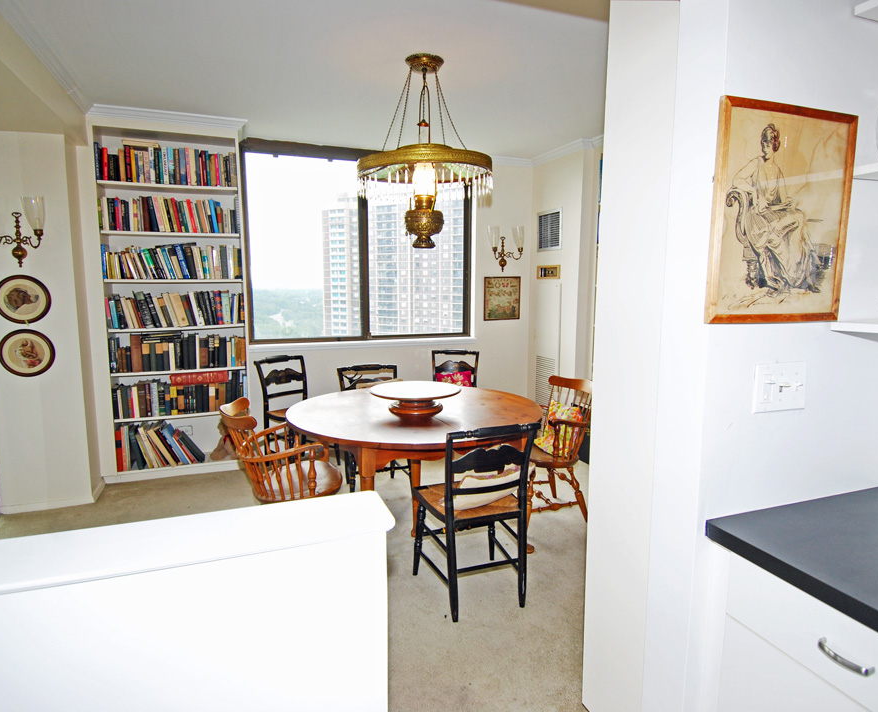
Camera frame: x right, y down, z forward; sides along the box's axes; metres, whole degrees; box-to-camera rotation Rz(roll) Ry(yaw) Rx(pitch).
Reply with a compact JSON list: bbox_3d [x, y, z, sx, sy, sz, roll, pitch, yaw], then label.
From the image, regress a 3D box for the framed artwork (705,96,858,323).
[{"bbox_3d":[0.745,-0.302,1.159,0.400,0.462,0.025,-2,7,-19],"label":"framed artwork"}]

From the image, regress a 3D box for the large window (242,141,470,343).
[{"bbox_3d":[-0.628,-0.951,4.631,1.980,1.640,0.100,-2,7,-19],"label":"large window"}]

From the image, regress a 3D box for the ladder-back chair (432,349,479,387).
[{"bbox_3d":[0.104,0.382,4.310,0.440,0.810,0.520,1,7,9],"label":"ladder-back chair"}]

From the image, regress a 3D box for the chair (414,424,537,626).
[{"bbox_3d":[0.142,0.630,2.265,0.440,0.806,0.525,-2,7,-19],"label":"chair"}]

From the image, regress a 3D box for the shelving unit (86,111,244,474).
[{"bbox_3d":[-1.970,-0.403,4.019,1.040,2.620,0.330,-2,7,-19],"label":"shelving unit"}]

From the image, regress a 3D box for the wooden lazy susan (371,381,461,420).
[{"bbox_3d":[-0.126,0.245,2.787,0.485,0.140,0.485,-2,7,-19],"label":"wooden lazy susan"}]

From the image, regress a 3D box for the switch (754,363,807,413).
[{"bbox_3d":[0.793,0.074,1.228,0.162,0.114,0.018,-2,7,-19],"label":"switch"}]

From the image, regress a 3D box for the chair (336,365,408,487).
[{"bbox_3d":[-0.437,0.530,3.699,0.450,0.845,0.490,-2,7,-19],"label":"chair"}]

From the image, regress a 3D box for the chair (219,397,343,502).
[{"bbox_3d":[-0.781,0.652,2.676,0.570,0.850,0.560,-4,8,-27],"label":"chair"}]

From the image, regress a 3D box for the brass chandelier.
[{"bbox_3d":[-0.076,-1.031,2.741,0.695,0.930,0.695,0,7,0],"label":"brass chandelier"}]

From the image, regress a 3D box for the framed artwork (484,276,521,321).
[{"bbox_3d":[0.572,-0.512,4.785,0.366,0.389,0.024,-3,7,-20],"label":"framed artwork"}]

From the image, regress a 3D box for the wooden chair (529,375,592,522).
[{"bbox_3d":[0.640,0.572,3.331,0.570,0.850,0.560,-2,7,-14],"label":"wooden chair"}]

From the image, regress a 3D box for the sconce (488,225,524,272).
[{"bbox_3d":[0.628,-1.008,5.074,0.376,0.416,0.180,-2,7,-19],"label":"sconce"}]

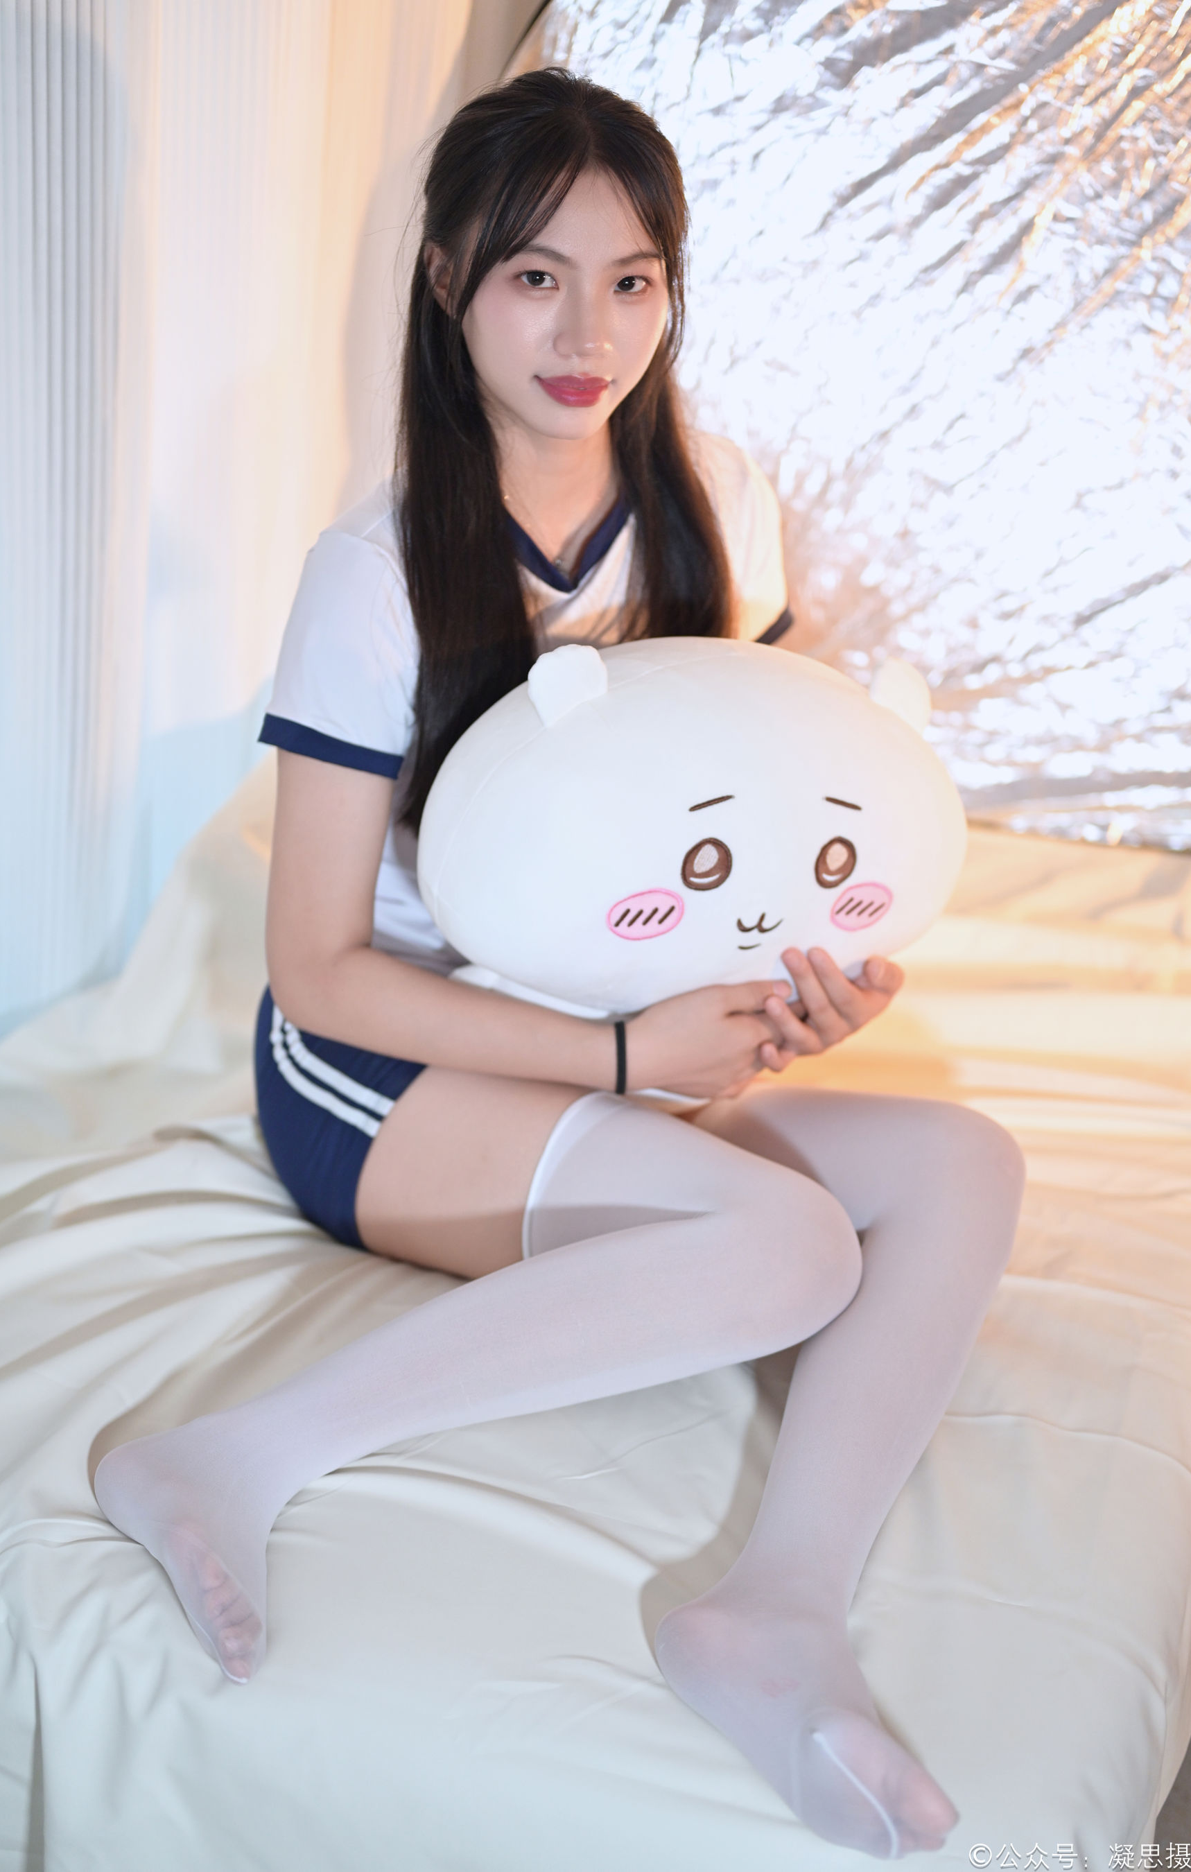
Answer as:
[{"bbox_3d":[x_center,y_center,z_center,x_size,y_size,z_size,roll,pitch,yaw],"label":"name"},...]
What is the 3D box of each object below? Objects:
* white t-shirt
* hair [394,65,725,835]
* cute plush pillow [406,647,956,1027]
[{"bbox_3d":[-0.046,-0.153,1.800,0.400,0.440,0.250,-9,23,-32],"label":"white t-shirt"},{"bbox_3d":[-0.022,-0.329,1.750,0.235,0.520,0.250,-4,20,-21],"label":"hair"},{"bbox_3d":[0.061,-0.062,1.640,0.360,0.260,0.250,-6,21,-24],"label":"cute plush pillow"}]

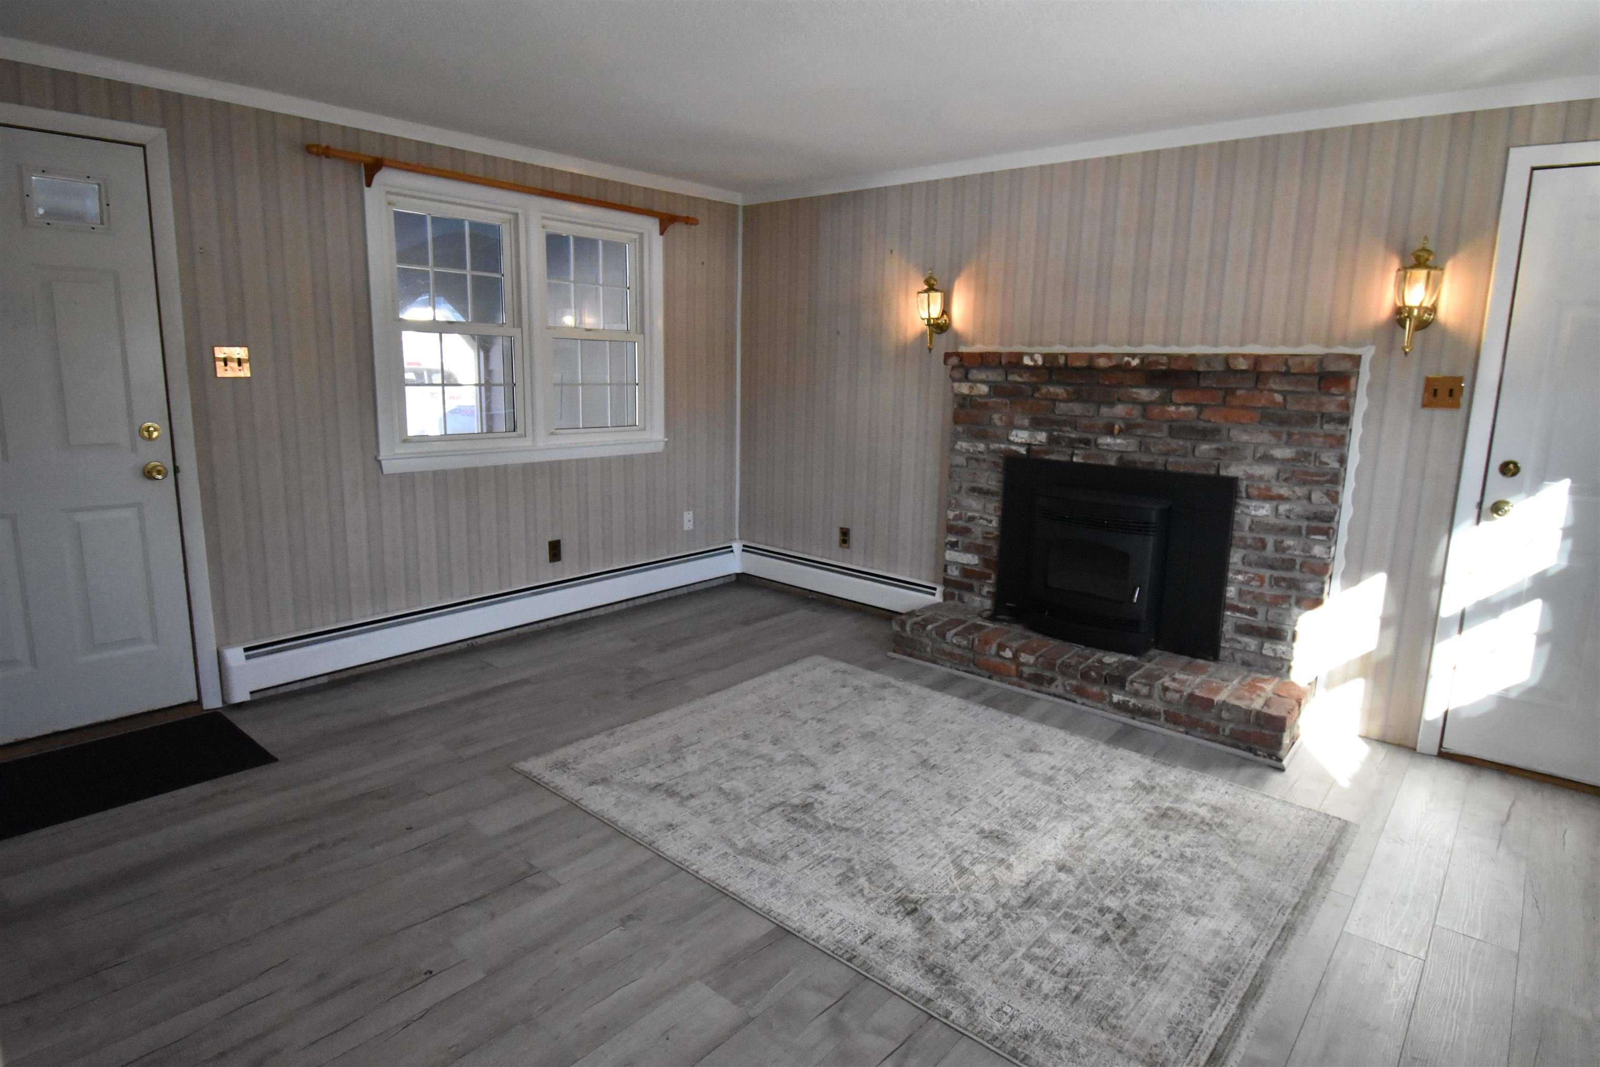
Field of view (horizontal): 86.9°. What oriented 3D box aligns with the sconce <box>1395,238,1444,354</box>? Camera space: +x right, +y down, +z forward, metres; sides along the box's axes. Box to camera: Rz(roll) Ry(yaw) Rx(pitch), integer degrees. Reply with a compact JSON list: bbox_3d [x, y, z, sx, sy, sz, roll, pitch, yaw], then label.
[{"bbox_3d":[2.136,-0.818,2.923,0.138,0.390,0.170,11,14,39],"label":"sconce"}]

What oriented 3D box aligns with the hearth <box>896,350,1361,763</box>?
[{"bbox_3d":[1.245,-0.037,3.595,1.730,1.437,0.550,11,14,39],"label":"hearth"}]

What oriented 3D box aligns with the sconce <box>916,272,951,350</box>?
[{"bbox_3d":[0.649,-1.095,4.168,0.138,0.390,0.170,11,14,39],"label":"sconce"}]

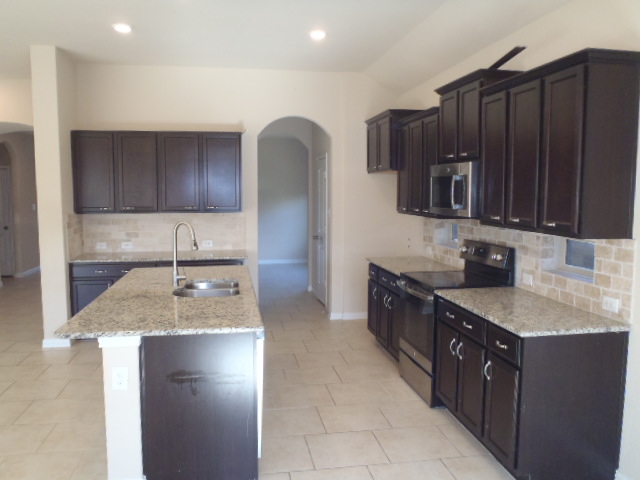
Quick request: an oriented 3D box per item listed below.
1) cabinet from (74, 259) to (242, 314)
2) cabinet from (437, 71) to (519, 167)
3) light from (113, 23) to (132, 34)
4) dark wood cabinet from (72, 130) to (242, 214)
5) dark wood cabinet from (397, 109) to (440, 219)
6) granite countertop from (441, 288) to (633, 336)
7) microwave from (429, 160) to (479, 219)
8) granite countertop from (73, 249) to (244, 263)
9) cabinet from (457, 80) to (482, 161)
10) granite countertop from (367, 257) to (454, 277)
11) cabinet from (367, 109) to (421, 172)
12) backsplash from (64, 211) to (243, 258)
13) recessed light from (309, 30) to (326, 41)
[{"bbox_3d":[-1.815,0.645,6.028,1.836,0.873,0.618,-1,6,-10],"label":"cabinet"},{"bbox_3d":[1.232,-0.931,4.119,0.369,0.643,0.835,-1,6,-10],"label":"cabinet"},{"bbox_3d":[-1.695,-1.816,4.444,0.176,0.030,0.176,-1,6,-10],"label":"light"},{"bbox_3d":[-1.850,-0.779,6.052,1.843,0.909,0.308,-1,6,-10],"label":"dark wood cabinet"},{"bbox_3d":[1.077,-0.717,5.034,0.358,0.953,1.070,-1,6,-10],"label":"dark wood cabinet"},{"bbox_3d":[1.276,0.446,3.348,0.648,0.036,1.163,-1,6,-10],"label":"granite countertop"},{"bbox_3d":[1.215,-0.403,4.171,0.405,0.419,0.760,-1,6,-10],"label":"microwave"},{"bbox_3d":[-1.742,0.191,5.795,1.810,0.038,0.650,-1,6,-10],"label":"granite countertop"},{"bbox_3d":[1.301,-0.895,4.007,0.326,0.577,0.402,-1,6,-10],"label":"cabinet"},{"bbox_3d":[0.940,0.265,5.236,0.648,0.036,1.080,-1,6,-10],"label":"granite countertop"},{"bbox_3d":[0.854,-1.106,5.975,0.444,0.628,0.970,-1,6,-10],"label":"cabinet"},{"bbox_3d":[-1.822,-0.071,5.966,1.870,0.492,0.618,-1,6,-10],"label":"backsplash"},{"bbox_3d":[-0.023,-1.920,4.882,0.171,0.030,0.171,-1,6,-10],"label":"recessed light"}]

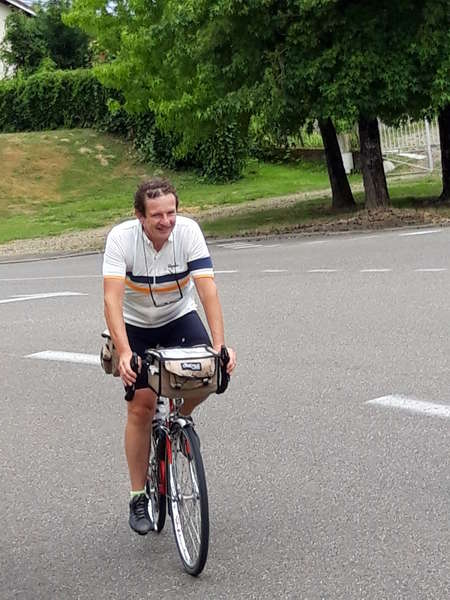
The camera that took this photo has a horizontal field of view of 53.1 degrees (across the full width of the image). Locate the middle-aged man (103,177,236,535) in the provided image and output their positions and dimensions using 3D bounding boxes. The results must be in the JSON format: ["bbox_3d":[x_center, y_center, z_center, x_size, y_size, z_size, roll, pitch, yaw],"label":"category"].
[{"bbox_3d":[-0.262,0.295,2.080,0.560,1.660,0.800,-7,11,-15],"label":"middle-aged man"}]

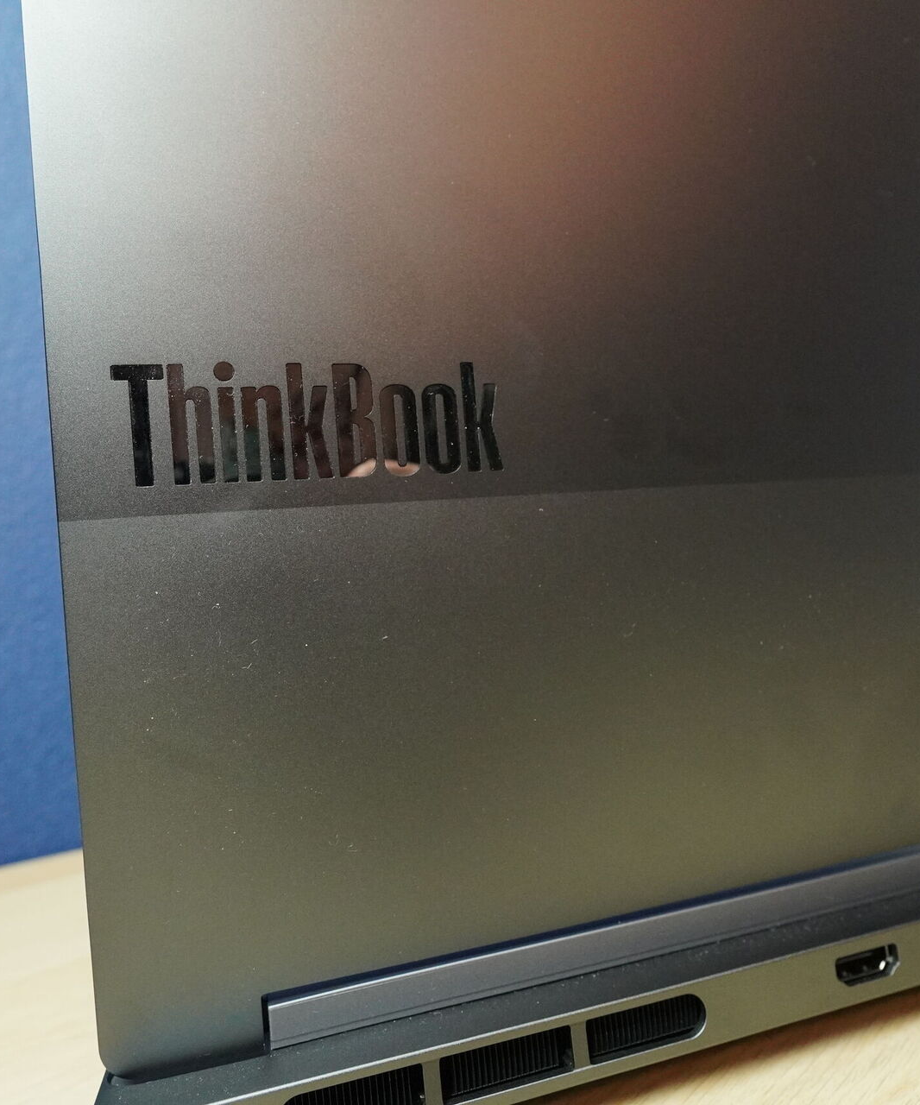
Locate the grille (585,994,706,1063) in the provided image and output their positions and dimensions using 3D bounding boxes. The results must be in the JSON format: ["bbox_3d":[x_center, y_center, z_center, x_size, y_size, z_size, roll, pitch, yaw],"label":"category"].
[{"bbox_3d":[0.034,0.087,0.136,0.024,0.008,0.004,-4,-6,-16],"label":"grille"}]

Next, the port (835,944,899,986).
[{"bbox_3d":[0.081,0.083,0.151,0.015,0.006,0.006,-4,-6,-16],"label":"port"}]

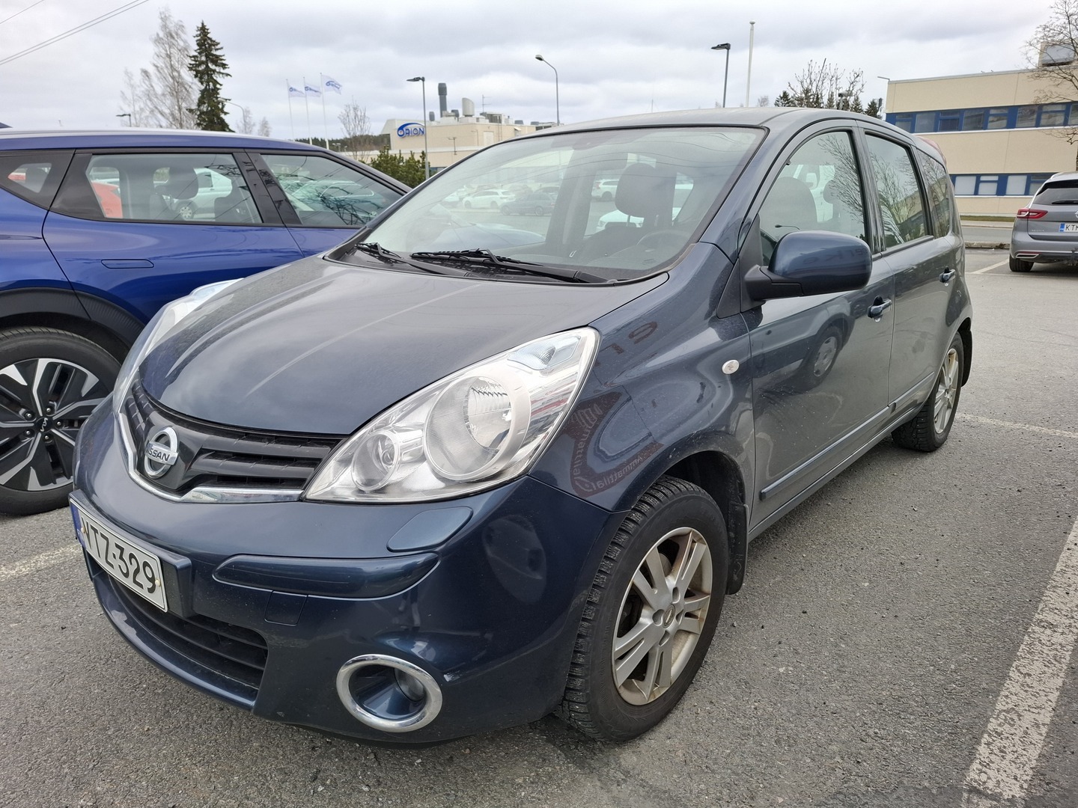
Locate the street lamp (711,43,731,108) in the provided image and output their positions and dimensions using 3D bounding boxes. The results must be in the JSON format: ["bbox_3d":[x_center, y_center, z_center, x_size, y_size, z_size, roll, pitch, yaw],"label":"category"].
[{"bbox_3d":[6.522,-9.720,26.620,0.800,6.680,0.250,5,16,19],"label":"street lamp"}]

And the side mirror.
[{"bbox_3d":[0.674,-0.347,1.776,0.230,0.170,0.190,12,20,40],"label":"side mirror"}]

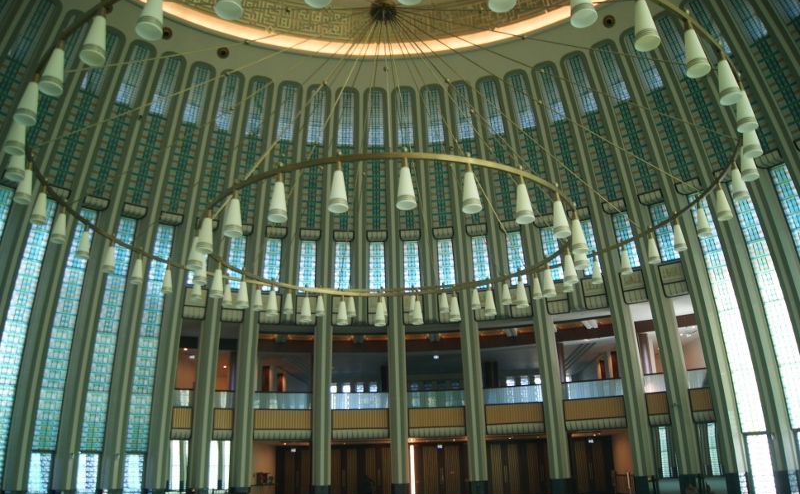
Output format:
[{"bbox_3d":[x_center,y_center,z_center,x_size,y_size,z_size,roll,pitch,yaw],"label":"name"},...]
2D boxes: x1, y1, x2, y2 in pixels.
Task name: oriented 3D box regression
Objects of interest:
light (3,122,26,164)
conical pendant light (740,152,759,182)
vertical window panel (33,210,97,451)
[{"bbox_3d":[-4.773,-1.475,7.544,0.250,0.620,0.250,-2,-20,0],"label":"light"},{"bbox_3d":[5.045,-1.269,8.755,0.250,0.620,0.250,-2,-20,0],"label":"conical pendant light"},{"bbox_3d":[-15.377,3.597,27.860,0.920,11.435,0.120,16,-18,-39],"label":"vertical window panel"}]

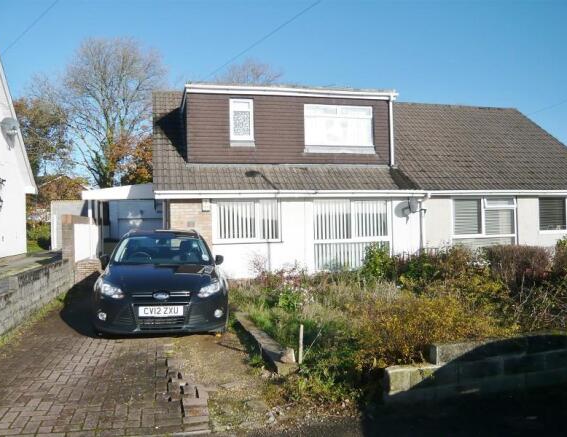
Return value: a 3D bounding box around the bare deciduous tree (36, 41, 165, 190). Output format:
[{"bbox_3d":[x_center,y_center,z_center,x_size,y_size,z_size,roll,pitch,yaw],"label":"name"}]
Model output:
[{"bbox_3d":[-10.342,-4.144,26.938,7.559,12.330,7.559,-1,-1,-12],"label":"bare deciduous tree"}]

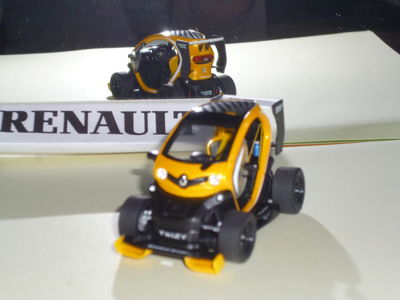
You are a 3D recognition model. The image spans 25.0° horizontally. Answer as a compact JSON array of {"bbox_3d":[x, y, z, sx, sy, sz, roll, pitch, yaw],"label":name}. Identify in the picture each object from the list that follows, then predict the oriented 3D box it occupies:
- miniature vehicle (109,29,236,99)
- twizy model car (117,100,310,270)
[{"bbox_3d":[-0.014,-0.039,0.412,0.035,0.035,0.057,-14,22,-37],"label":"miniature vehicle"},{"bbox_3d":[0.004,0.005,0.249,0.035,0.035,0.057,7,18,26],"label":"twizy model car"}]

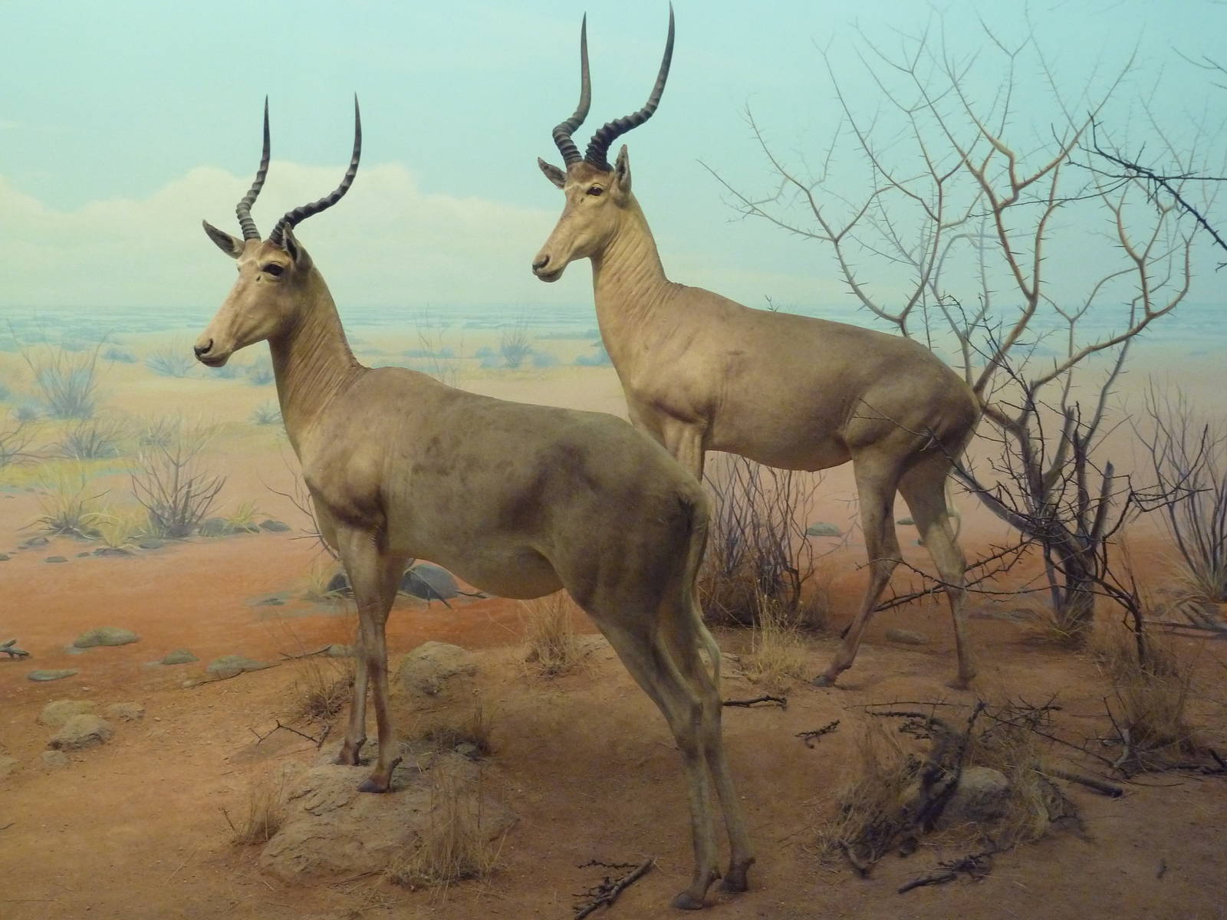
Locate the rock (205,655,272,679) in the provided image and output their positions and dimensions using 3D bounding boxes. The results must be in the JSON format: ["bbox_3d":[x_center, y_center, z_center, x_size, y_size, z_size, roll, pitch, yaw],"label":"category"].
[{"bbox_3d":[-1.201,0.664,4.550,0.210,0.060,0.140,0,7,0],"label":"rock"}]

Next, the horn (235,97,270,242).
[{"bbox_3d":[-1.006,-0.810,3.950,0.160,0.390,0.150,-4,8,-30],"label":"horn"}]

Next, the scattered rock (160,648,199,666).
[{"bbox_3d":[-1.542,0.701,5.050,0.135,0.055,0.100,0,6,0],"label":"scattered rock"}]

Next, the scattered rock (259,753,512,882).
[{"bbox_3d":[-0.567,0.884,3.530,0.620,0.170,0.520,0,7,0],"label":"scattered rock"}]

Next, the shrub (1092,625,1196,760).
[{"bbox_3d":[1.508,0.660,4.050,0.280,0.360,0.260,0,6,0],"label":"shrub"}]

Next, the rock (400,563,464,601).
[{"bbox_3d":[-0.700,0.461,5.350,0.270,0.140,0.180,0,7,0],"label":"rock"}]

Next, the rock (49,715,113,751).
[{"bbox_3d":[-1.501,0.768,4.000,0.175,0.085,0.150,0,7,0],"label":"rock"}]

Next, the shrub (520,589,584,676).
[{"bbox_3d":[-0.184,0.516,4.250,0.185,0.265,0.170,0,6,0],"label":"shrub"}]

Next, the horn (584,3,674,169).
[{"bbox_3d":[0.049,-1.165,4.420,0.240,0.520,0.190,-6,9,-45],"label":"horn"}]

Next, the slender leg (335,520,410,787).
[{"bbox_3d":[-0.633,0.520,3.700,0.170,0.690,0.130,4,8,28],"label":"slender leg"}]

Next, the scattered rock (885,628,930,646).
[{"bbox_3d":[0.978,0.589,4.720,0.148,0.045,0.090,0,6,0],"label":"scattered rock"}]

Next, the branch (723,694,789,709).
[{"bbox_3d":[0.428,0.734,4.300,0.200,0.035,0.070,0,6,0],"label":"branch"}]

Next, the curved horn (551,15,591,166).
[{"bbox_3d":[-0.132,-1.154,4.450,0.120,0.450,0.220,0,6,0],"label":"curved horn"}]

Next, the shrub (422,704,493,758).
[{"bbox_3d":[-0.428,0.749,3.920,0.190,0.120,0.150,0,6,0],"label":"shrub"}]

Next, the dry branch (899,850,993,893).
[{"bbox_3d":[0.745,0.923,3.180,0.280,0.055,0.110,-4,7,-33],"label":"dry branch"}]

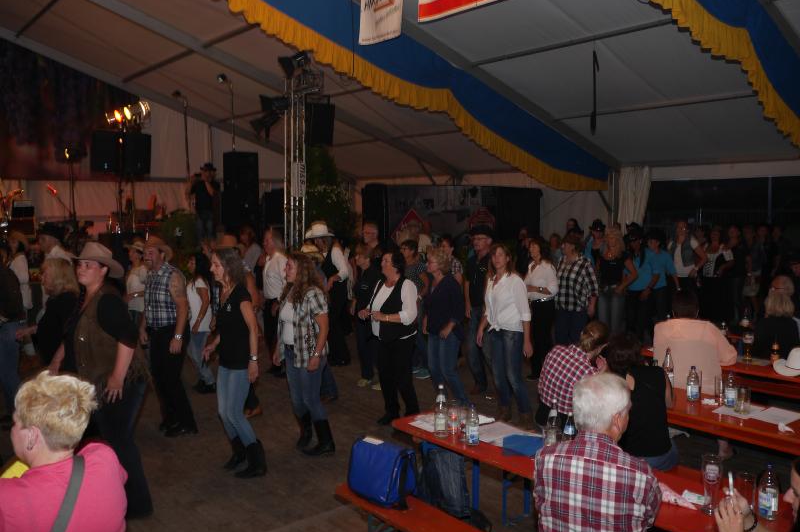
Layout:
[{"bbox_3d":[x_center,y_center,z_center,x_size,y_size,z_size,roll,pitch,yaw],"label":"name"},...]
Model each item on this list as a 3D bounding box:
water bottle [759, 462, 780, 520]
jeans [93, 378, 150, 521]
[{"bbox_3d":[1.480,0.898,2.583,0.068,0.214,0.068,2,5,24],"label":"water bottle"},{"bbox_3d":[-1.882,1.141,4.296,0.480,1.000,0.420,-4,6,-40],"label":"jeans"}]

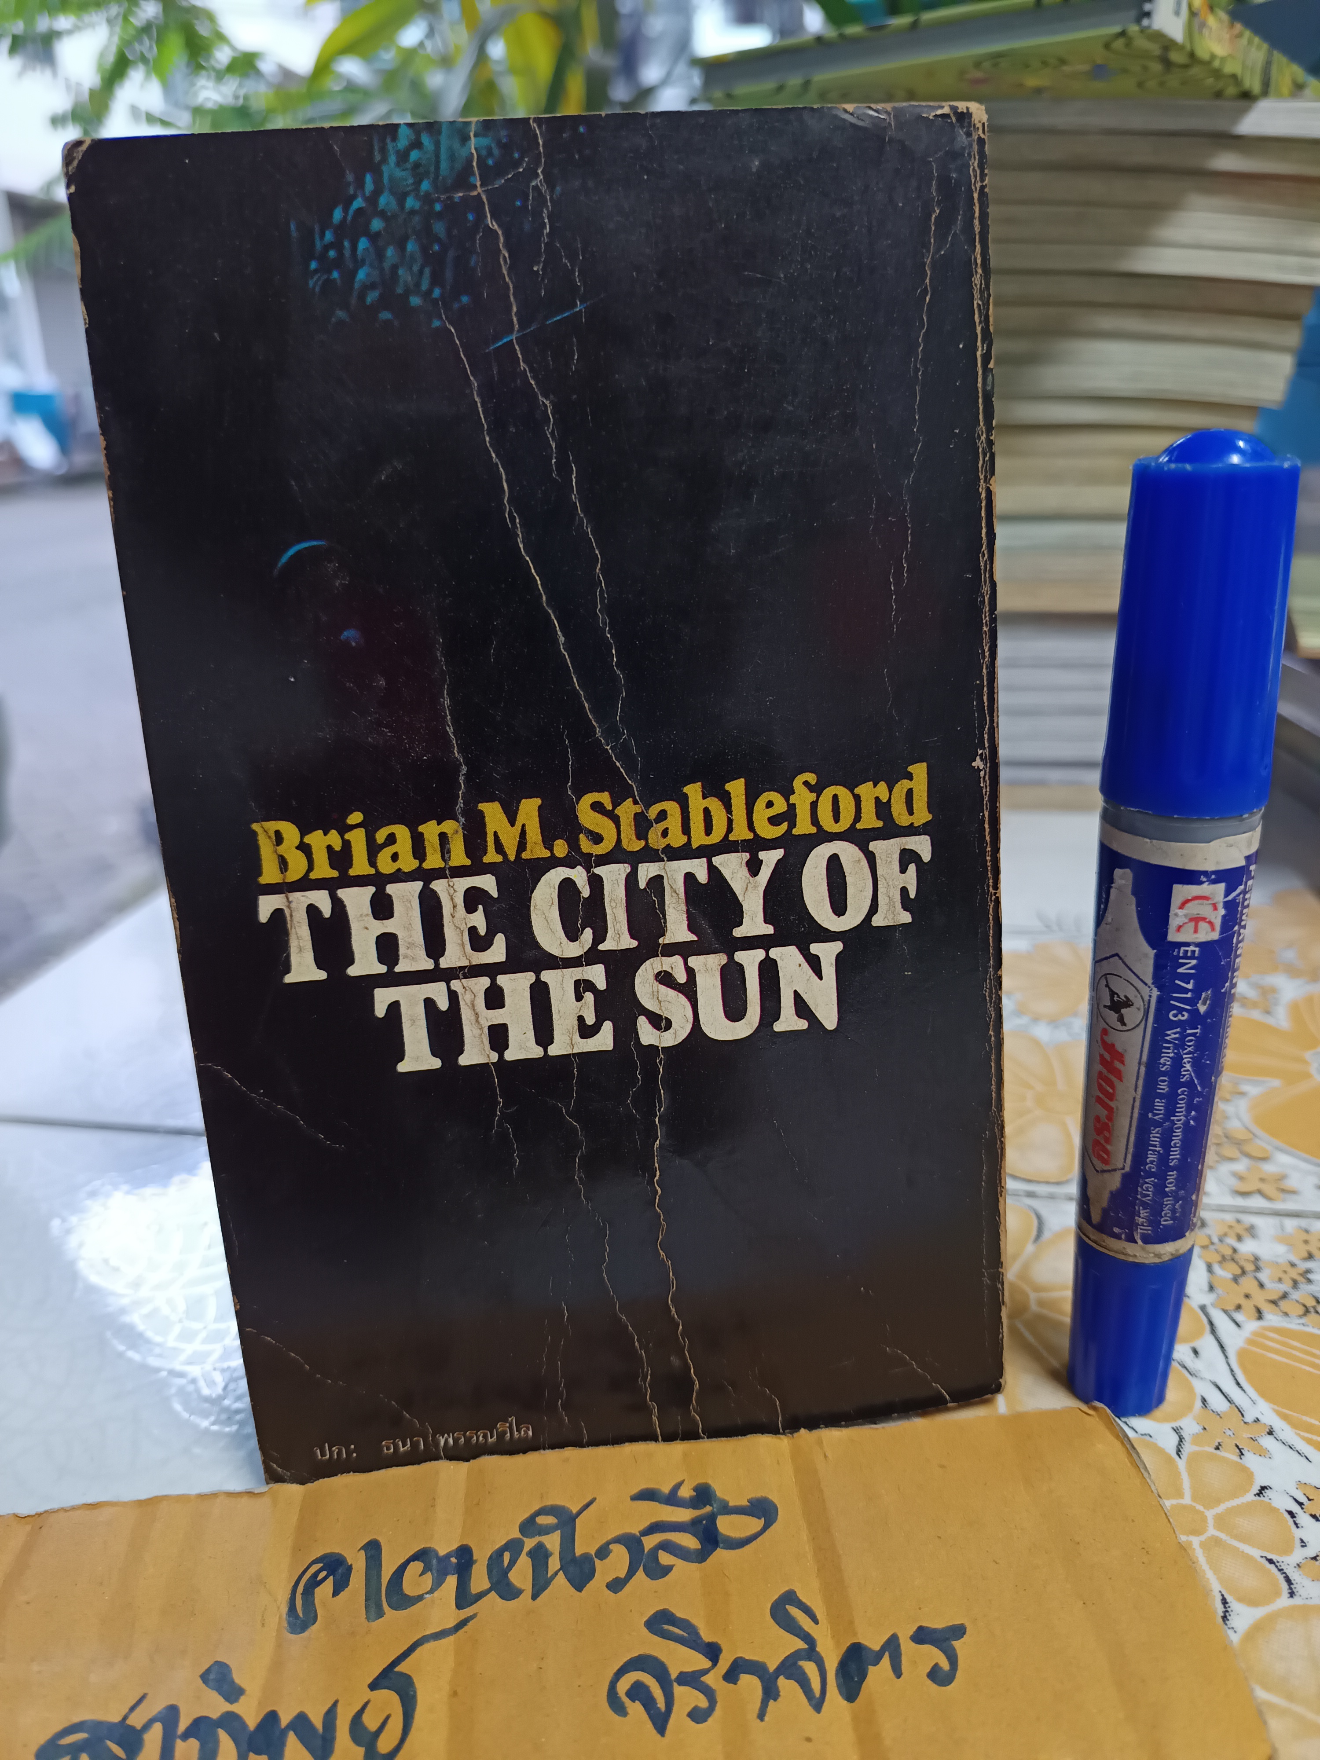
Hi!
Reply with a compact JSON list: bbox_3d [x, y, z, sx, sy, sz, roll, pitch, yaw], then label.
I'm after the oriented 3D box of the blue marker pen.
[{"bbox_3d":[0.067,0.013,0.162,0.019,0.137,0.019,-3,22,0],"label":"blue marker pen"}]

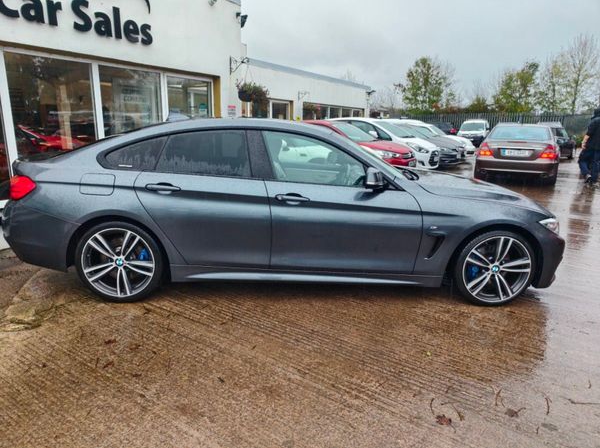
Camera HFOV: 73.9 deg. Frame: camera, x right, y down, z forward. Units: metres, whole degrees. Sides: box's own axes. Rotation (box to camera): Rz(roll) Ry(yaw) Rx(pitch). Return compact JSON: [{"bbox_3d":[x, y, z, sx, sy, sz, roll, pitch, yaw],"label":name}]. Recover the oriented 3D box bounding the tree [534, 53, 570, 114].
[{"bbox_3d":[18.879,-9.331,30.330,2.500,6.938,2.500,2,14,0],"label":"tree"}]

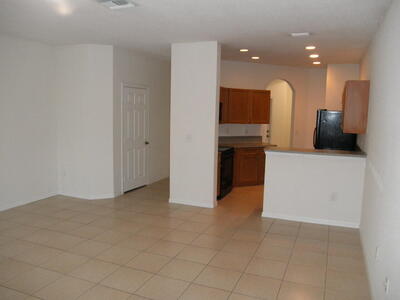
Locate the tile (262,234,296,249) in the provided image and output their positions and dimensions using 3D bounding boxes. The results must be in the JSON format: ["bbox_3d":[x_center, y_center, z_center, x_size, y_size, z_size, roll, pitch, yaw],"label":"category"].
[{"bbox_3d":[1.008,1.148,4.115,0.403,0.012,0.403,3,7,23],"label":"tile"}]

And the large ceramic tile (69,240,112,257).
[{"bbox_3d":[-1.287,1.163,3.817,0.397,0.012,0.397,4,7,22],"label":"large ceramic tile"}]

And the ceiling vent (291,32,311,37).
[{"bbox_3d":[1.430,-1.644,4.604,0.255,0.020,0.150,4,7,22],"label":"ceiling vent"}]

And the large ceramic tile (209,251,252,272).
[{"bbox_3d":[0.335,1.213,3.529,0.403,0.012,0.403,3,7,23],"label":"large ceramic tile"}]

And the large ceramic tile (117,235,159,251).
[{"bbox_3d":[-0.765,1.148,3.992,0.403,0.012,0.403,3,7,23],"label":"large ceramic tile"}]

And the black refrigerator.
[{"bbox_3d":[2.827,0.005,6.807,0.820,1.680,0.790,3,7,23],"label":"black refrigerator"}]

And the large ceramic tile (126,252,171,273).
[{"bbox_3d":[-0.551,1.209,3.470,0.403,0.012,0.403,3,7,23],"label":"large ceramic tile"}]

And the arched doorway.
[{"bbox_3d":[1.873,-0.486,7.793,0.790,2.400,0.150,-1,7,-16],"label":"arched doorway"}]

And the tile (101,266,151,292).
[{"bbox_3d":[-0.700,1.244,3.108,0.403,0.012,0.403,3,7,23],"label":"tile"}]

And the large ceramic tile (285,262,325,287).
[{"bbox_3d":[1.067,1.269,3.275,0.397,0.012,0.397,4,7,22],"label":"large ceramic tile"}]

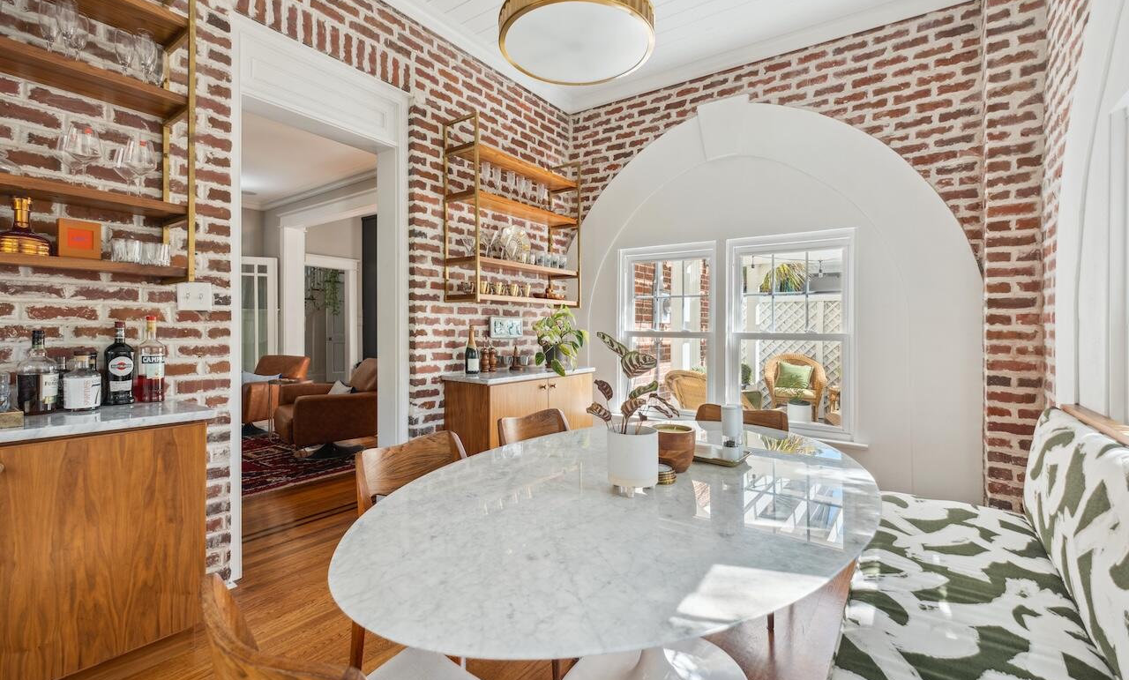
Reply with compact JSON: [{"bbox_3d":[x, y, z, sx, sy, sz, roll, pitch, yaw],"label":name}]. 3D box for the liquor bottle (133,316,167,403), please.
[{"bbox_3d":[-1.545,0.072,1.750,0.082,0.313,0.082,0,1,32],"label":"liquor bottle"}]

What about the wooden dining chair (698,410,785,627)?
[{"bbox_3d":[0.760,0.710,2.130,0.480,0.770,0.520,0,1,37],"label":"wooden dining chair"}]

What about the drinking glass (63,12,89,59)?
[{"bbox_3d":[-1.600,-0.975,1.550,0.064,0.180,0.064,0,1,38],"label":"drinking glass"}]

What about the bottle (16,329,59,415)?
[{"bbox_3d":[-1.755,0.107,1.570,0.088,0.282,0.090,0,1,6],"label":"bottle"}]

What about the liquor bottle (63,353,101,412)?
[{"bbox_3d":[-1.734,0.147,1.693,0.093,0.205,0.093,1,1,37],"label":"liquor bottle"}]

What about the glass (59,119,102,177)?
[{"bbox_3d":[-1.705,-0.629,1.665,0.097,0.232,0.097,1,1,37],"label":"glass"}]

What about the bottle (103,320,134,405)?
[{"bbox_3d":[-1.746,0.089,1.845,0.085,0.315,0.085,1,1,37],"label":"bottle"}]

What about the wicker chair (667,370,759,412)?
[{"bbox_3d":[1.410,0.610,4.500,0.800,0.820,0.740,0,1,30],"label":"wicker chair"}]

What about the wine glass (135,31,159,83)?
[{"bbox_3d":[-1.586,-1.044,1.784,0.066,0.225,0.066,1,1,37],"label":"wine glass"}]

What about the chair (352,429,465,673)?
[{"bbox_3d":[-0.368,0.757,1.575,0.540,0.770,0.470,1,1,37],"label":"chair"}]

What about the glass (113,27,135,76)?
[{"bbox_3d":[-1.530,-0.980,1.634,0.058,0.195,0.058,0,1,38],"label":"glass"}]

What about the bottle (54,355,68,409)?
[{"bbox_3d":[-1.841,0.152,1.723,0.055,0.192,0.055,1,1,37],"label":"bottle"}]

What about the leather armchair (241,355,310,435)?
[{"bbox_3d":[-3.620,0.630,5.450,0.800,0.870,0.840,0,1,22],"label":"leather armchair"}]

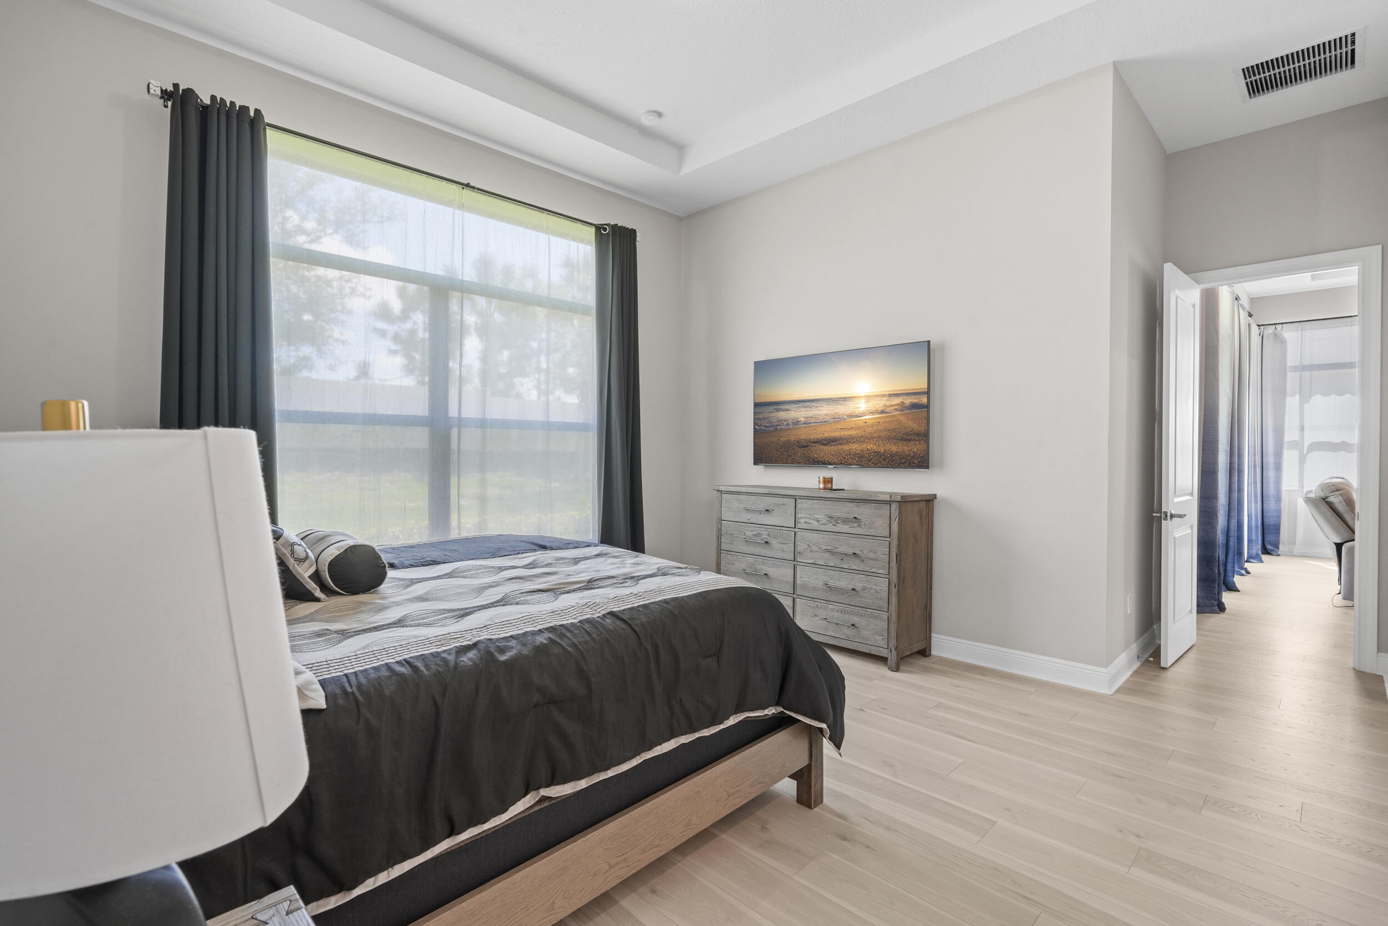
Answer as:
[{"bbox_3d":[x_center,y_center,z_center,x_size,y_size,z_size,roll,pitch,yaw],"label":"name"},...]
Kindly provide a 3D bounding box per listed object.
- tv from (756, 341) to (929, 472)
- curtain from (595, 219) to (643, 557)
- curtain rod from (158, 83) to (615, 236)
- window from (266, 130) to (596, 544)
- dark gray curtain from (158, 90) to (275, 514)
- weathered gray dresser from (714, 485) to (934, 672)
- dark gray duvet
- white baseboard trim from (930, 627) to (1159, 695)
[{"bbox_3d":[1.001,-0.381,4.440,0.059,0.822,1.425,-1,1,-45],"label":"tv"},{"bbox_3d":[-0.587,-0.318,4.868,0.468,3.016,0.137,-1,1,-45],"label":"curtain"},{"bbox_3d":[-1.521,-1.771,3.952,2.958,0.078,0.123,-1,1,-45],"label":"curtain rod"},{"bbox_3d":[-1.650,-0.591,4.085,2.425,2.522,0.123,-1,1,-45],"label":"window"},{"bbox_3d":[-2.373,-0.271,3.102,0.455,2.983,0.137,-1,1,-45],"label":"dark gray curtain"},{"bbox_3d":[0.845,0.716,4.307,0.468,1.011,1.521,-1,1,-45],"label":"weathered gray dresser"},{"bbox_3d":[-0.905,0.746,2.324,2.015,0.630,2.151,-1,1,-45],"label":"dark gray duvet"},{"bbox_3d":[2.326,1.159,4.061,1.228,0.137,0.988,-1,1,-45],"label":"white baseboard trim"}]

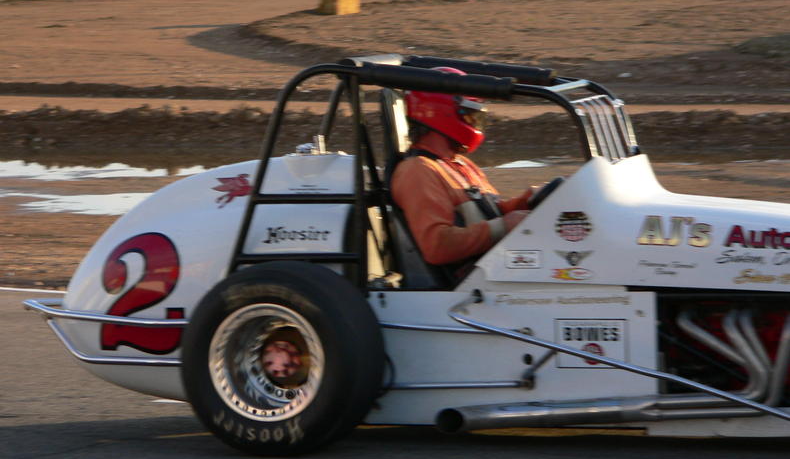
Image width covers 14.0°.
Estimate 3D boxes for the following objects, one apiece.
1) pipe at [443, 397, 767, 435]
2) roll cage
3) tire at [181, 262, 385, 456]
[{"bbox_3d":[0.703,0.646,11.267,1.151,0.100,0.105,-3,5,16],"label":"pipe"},{"bbox_3d":[0.148,-0.226,11.780,1.400,0.840,0.700,0,6,16],"label":"roll cage"},{"bbox_3d":[-0.390,0.445,11.245,0.658,0.658,0.400,0,6,16],"label":"tire"}]

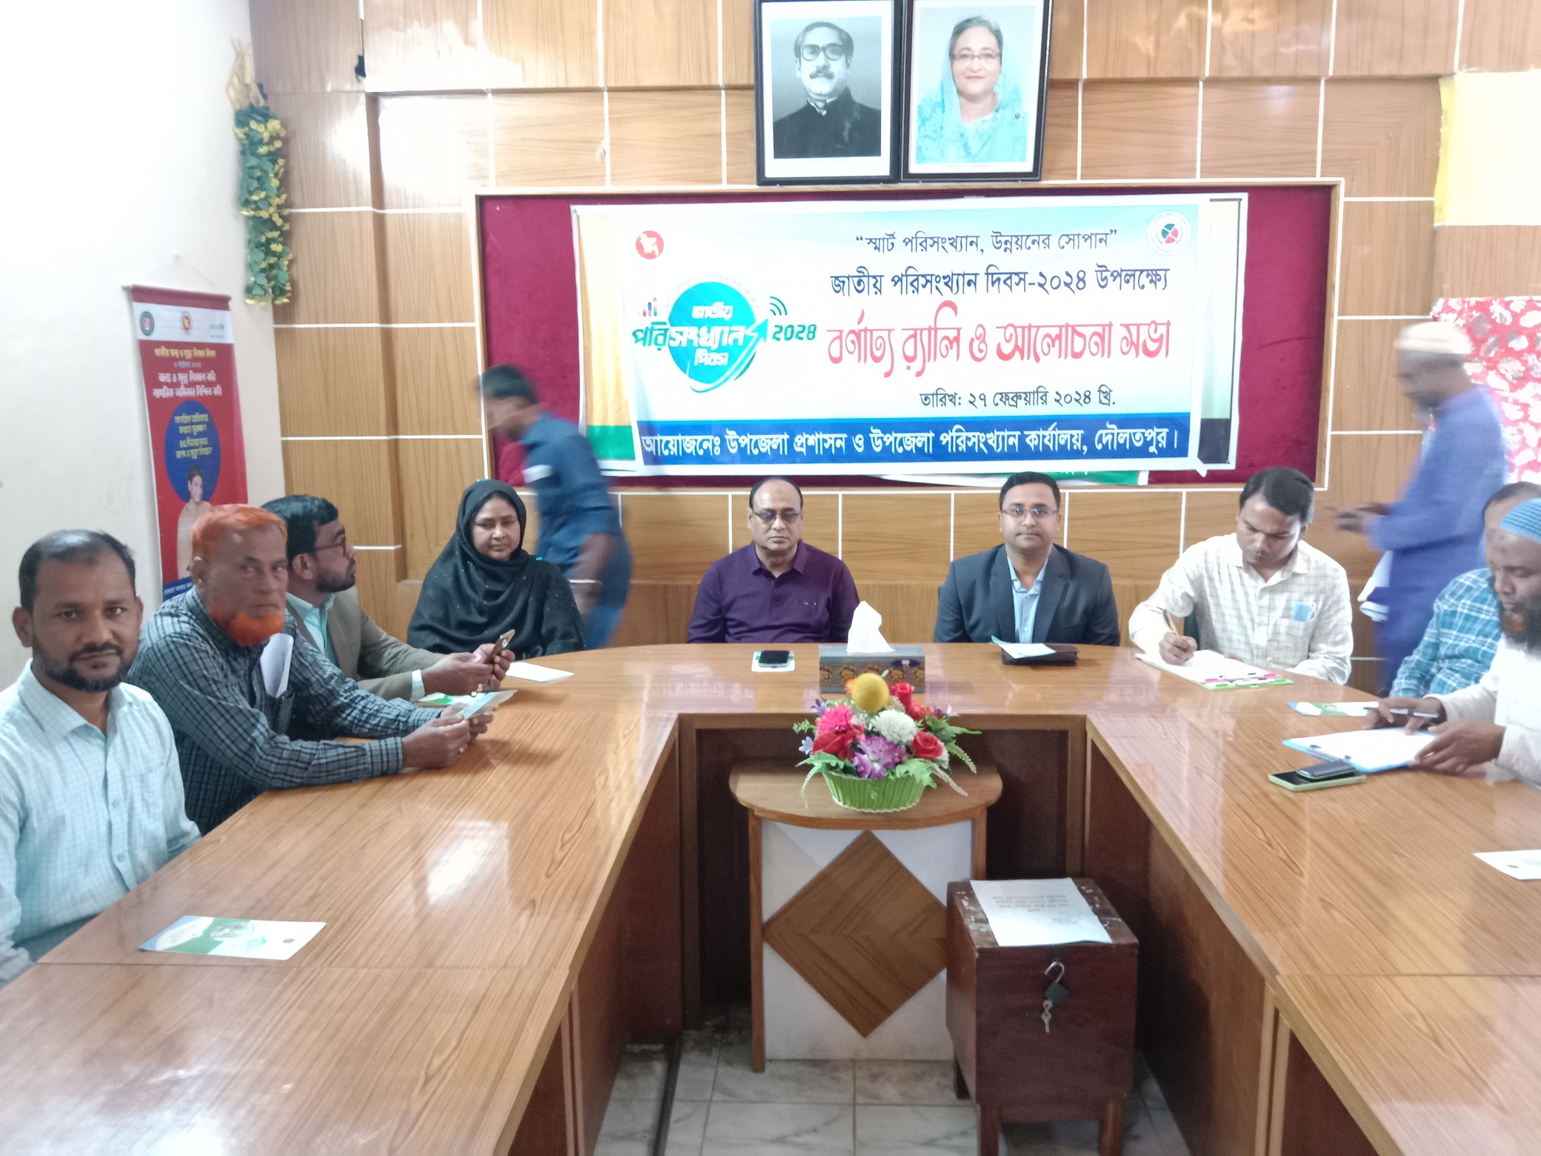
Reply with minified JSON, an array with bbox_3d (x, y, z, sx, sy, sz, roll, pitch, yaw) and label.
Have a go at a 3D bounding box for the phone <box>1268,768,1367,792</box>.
[{"bbox_3d":[1.003,0.366,2.210,0.161,0.012,0.074,-4,11,-20],"label":"phone"}]

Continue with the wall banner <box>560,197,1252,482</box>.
[{"bbox_3d":[0.473,-0.827,4.166,2.283,0.929,0.030,0,10,3],"label":"wall banner"}]

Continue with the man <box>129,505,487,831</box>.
[{"bbox_3d":[-0.853,0.483,2.356,0.720,1.270,0.530,2,10,14],"label":"man"}]

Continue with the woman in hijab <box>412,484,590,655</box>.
[{"bbox_3d":[-0.708,0.361,3.181,0.500,1.220,0.660,-2,10,-11],"label":"woman in hijab"}]

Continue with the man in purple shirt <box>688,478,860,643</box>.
[{"bbox_3d":[0.005,0.320,3.476,0.510,1.201,0.700,0,10,3],"label":"man in purple shirt"}]

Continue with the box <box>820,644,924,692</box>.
[{"bbox_3d":[0.237,0.215,2.810,0.239,0.087,0.107,0,10,4],"label":"box"}]

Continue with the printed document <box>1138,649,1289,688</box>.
[{"bbox_3d":[1.085,0.217,2.956,0.222,0.022,0.315,-3,10,-14],"label":"printed document"}]

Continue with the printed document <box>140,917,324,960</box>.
[{"bbox_3d":[-0.730,0.489,1.637,0.210,0.004,0.102,1,10,8],"label":"printed document"}]

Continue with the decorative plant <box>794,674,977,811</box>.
[{"bbox_3d":[0.243,0.334,2.560,0.385,0.273,0.300,0,10,3],"label":"decorative plant"}]

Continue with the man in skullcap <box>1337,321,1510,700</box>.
[{"bbox_3d":[1.847,0.091,3.414,0.500,1.640,0.500,-1,10,-3],"label":"man in skullcap"}]

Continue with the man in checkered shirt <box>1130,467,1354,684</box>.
[{"bbox_3d":[1.175,0.359,2.986,0.560,1.270,0.680,4,11,22],"label":"man in checkered shirt"}]

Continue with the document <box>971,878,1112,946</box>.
[{"bbox_3d":[0.530,0.659,2.386,0.210,0.004,0.293,-1,10,-1],"label":"document"}]

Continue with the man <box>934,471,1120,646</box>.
[{"bbox_3d":[0.733,0.322,3.377,0.527,1.221,0.700,0,10,3],"label":"man"}]

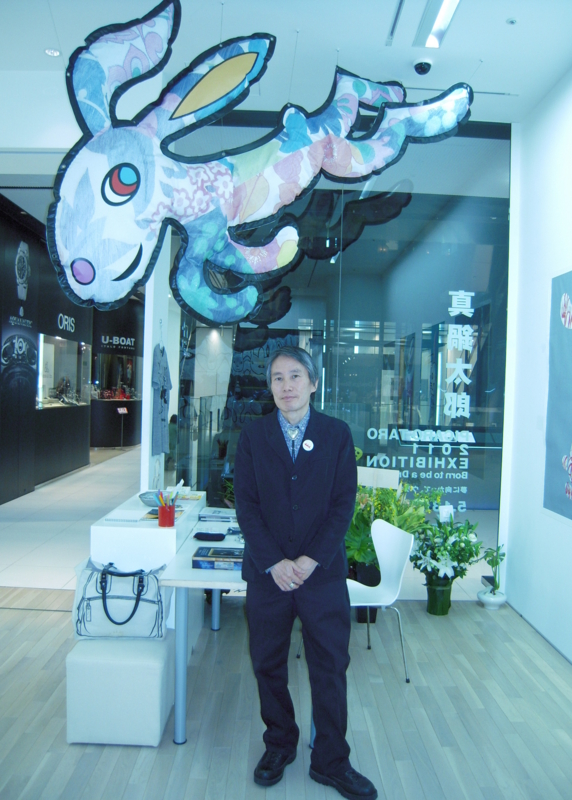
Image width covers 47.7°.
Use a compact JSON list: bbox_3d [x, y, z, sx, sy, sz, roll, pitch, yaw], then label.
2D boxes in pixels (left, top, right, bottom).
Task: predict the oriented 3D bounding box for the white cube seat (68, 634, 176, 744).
[{"bbox_3d":[-0.746,1.280,2.971,0.395,0.390,0.390,1,1,-1],"label":"white cube seat"}]

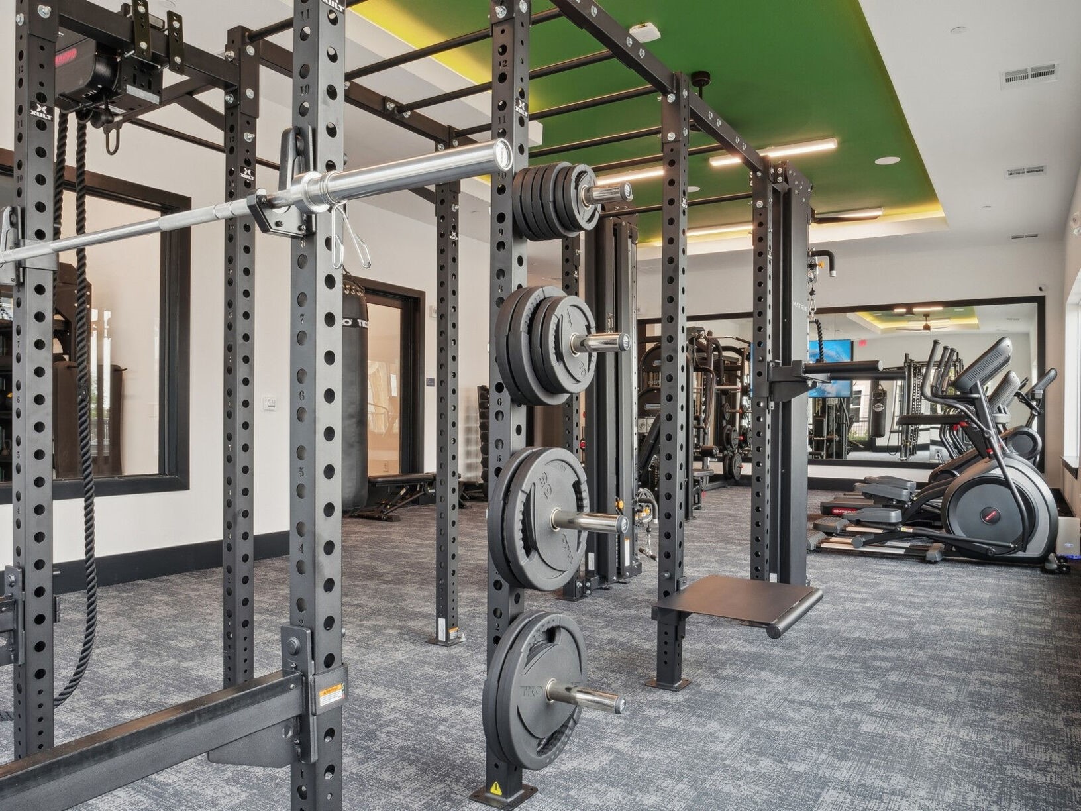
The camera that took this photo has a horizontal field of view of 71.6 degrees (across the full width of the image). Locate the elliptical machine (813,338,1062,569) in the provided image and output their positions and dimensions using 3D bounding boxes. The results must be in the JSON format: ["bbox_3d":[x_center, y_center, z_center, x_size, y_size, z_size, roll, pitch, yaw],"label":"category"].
[{"bbox_3d":[3.120,0.337,6.030,1.820,1.715,0.740,0,0,33],"label":"elliptical machine"}]

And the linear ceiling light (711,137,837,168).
[{"bbox_3d":[2.300,-2.520,7.460,1.220,0.075,0.110,0,0,33],"label":"linear ceiling light"}]

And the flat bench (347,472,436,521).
[{"bbox_3d":[-1.435,0.955,8.190,0.680,0.440,1.420,0,0,33],"label":"flat bench"}]

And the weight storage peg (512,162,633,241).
[{"bbox_3d":[0.080,-0.562,2.062,0.340,0.215,0.215,0,0,33],"label":"weight storage peg"}]

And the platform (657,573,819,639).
[{"bbox_3d":[0.794,0.850,2.965,0.540,0.200,0.620,0,0,33],"label":"platform"}]

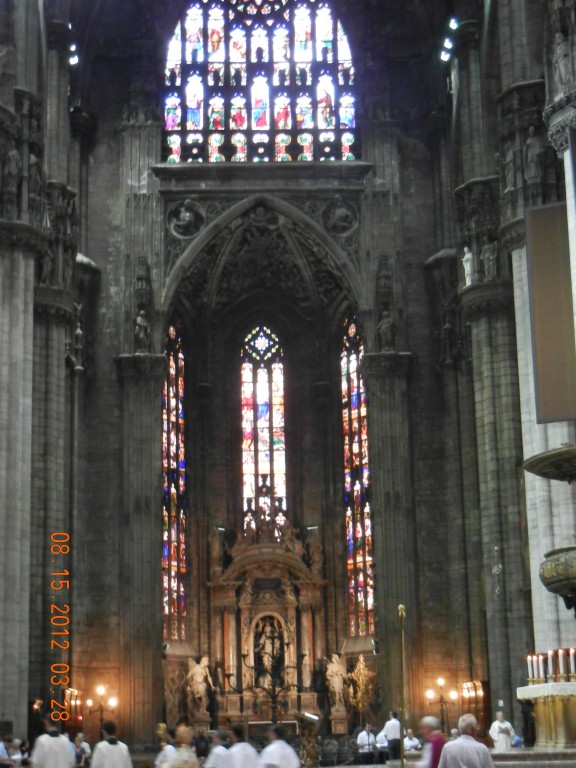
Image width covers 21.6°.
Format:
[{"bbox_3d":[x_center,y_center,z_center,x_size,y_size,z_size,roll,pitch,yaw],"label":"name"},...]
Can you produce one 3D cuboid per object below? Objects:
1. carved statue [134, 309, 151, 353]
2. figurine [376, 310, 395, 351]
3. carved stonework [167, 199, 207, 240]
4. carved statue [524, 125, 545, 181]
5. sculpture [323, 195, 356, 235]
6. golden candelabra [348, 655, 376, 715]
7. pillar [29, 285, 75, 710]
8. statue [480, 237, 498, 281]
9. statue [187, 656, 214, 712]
[{"bbox_3d":[-6.932,-2.552,71.880,0.760,2.160,0.650,-1,-12,-2],"label":"carved statue"},{"bbox_3d":[4.673,-2.567,72.303,0.870,1.980,0.650,-1,-12,-2],"label":"figurine"},{"bbox_3d":[-4.921,-8.107,73.877,1.660,2.050,0.500,-1,-12,-2],"label":"carved stonework"},{"bbox_3d":[8.584,-8.031,52.538,0.700,2.140,0.600,-1,-12,-2],"label":"carved statue"},{"bbox_3d":[2.533,-8.339,74.197,1.680,2.060,0.500,-1,-12,-2],"label":"sculpture"},{"bbox_3d":[2.913,11.782,58.983,1.100,2.380,0.500,-1,-12,-2],"label":"golden candelabra"},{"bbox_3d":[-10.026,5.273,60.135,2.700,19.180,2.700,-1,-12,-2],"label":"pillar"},{"bbox_3d":[8.272,-5.155,61.936,0.740,1.880,0.600,-1,-12,-2],"label":"statue"},{"bbox_3d":[-4.005,13.750,69.058,1.280,2.510,0.900,2,-13,-17],"label":"statue"}]

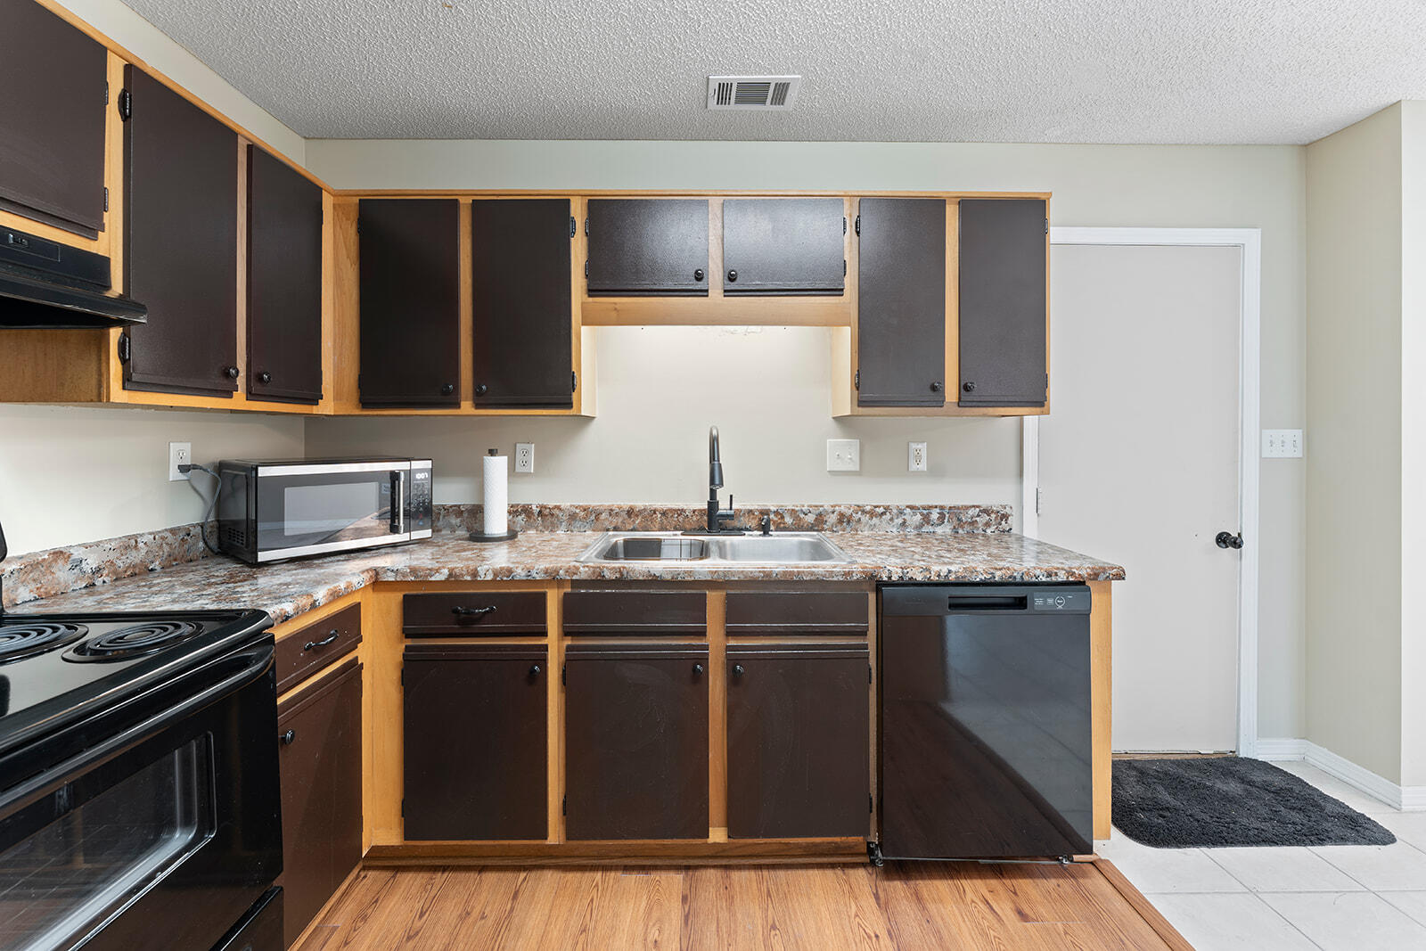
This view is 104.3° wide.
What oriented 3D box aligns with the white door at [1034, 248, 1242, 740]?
[{"bbox_3d":[1.705,0.092,2.232,0.810,2.030,0.042,0,1,-1],"label":"white door"}]

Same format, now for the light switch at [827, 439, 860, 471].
[{"bbox_3d":[0.516,-0.081,2.180,0.126,0.126,0.014,0,1,-1],"label":"light switch"}]

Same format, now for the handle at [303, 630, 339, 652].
[{"bbox_3d":[-0.944,0.401,1.345,0.030,0.022,0.115,0,1,-1],"label":"handle"}]

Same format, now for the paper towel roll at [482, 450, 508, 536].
[{"bbox_3d":[-0.778,0.064,1.985,0.087,0.300,0.087,0,1,-1],"label":"paper towel roll"}]

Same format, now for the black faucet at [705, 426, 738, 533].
[{"bbox_3d":[0.032,0.018,1.980,0.105,0.390,0.250,0,1,-3],"label":"black faucet"}]

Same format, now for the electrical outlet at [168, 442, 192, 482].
[{"bbox_3d":[-1.585,-0.042,1.655,0.012,0.115,0.071,0,1,-1],"label":"electrical outlet"}]

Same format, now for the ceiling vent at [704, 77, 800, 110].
[{"bbox_3d":[0.136,-1.312,1.895,0.300,0.015,0.178,0,1,-1],"label":"ceiling vent"}]

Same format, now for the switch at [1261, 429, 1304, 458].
[{"bbox_3d":[2.274,-0.125,2.210,0.163,0.115,0.014,0,1,-1],"label":"switch"}]

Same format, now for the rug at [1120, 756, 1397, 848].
[{"bbox_3d":[1.715,1.125,1.950,0.830,0.025,0.500,0,1,-1],"label":"rug"}]

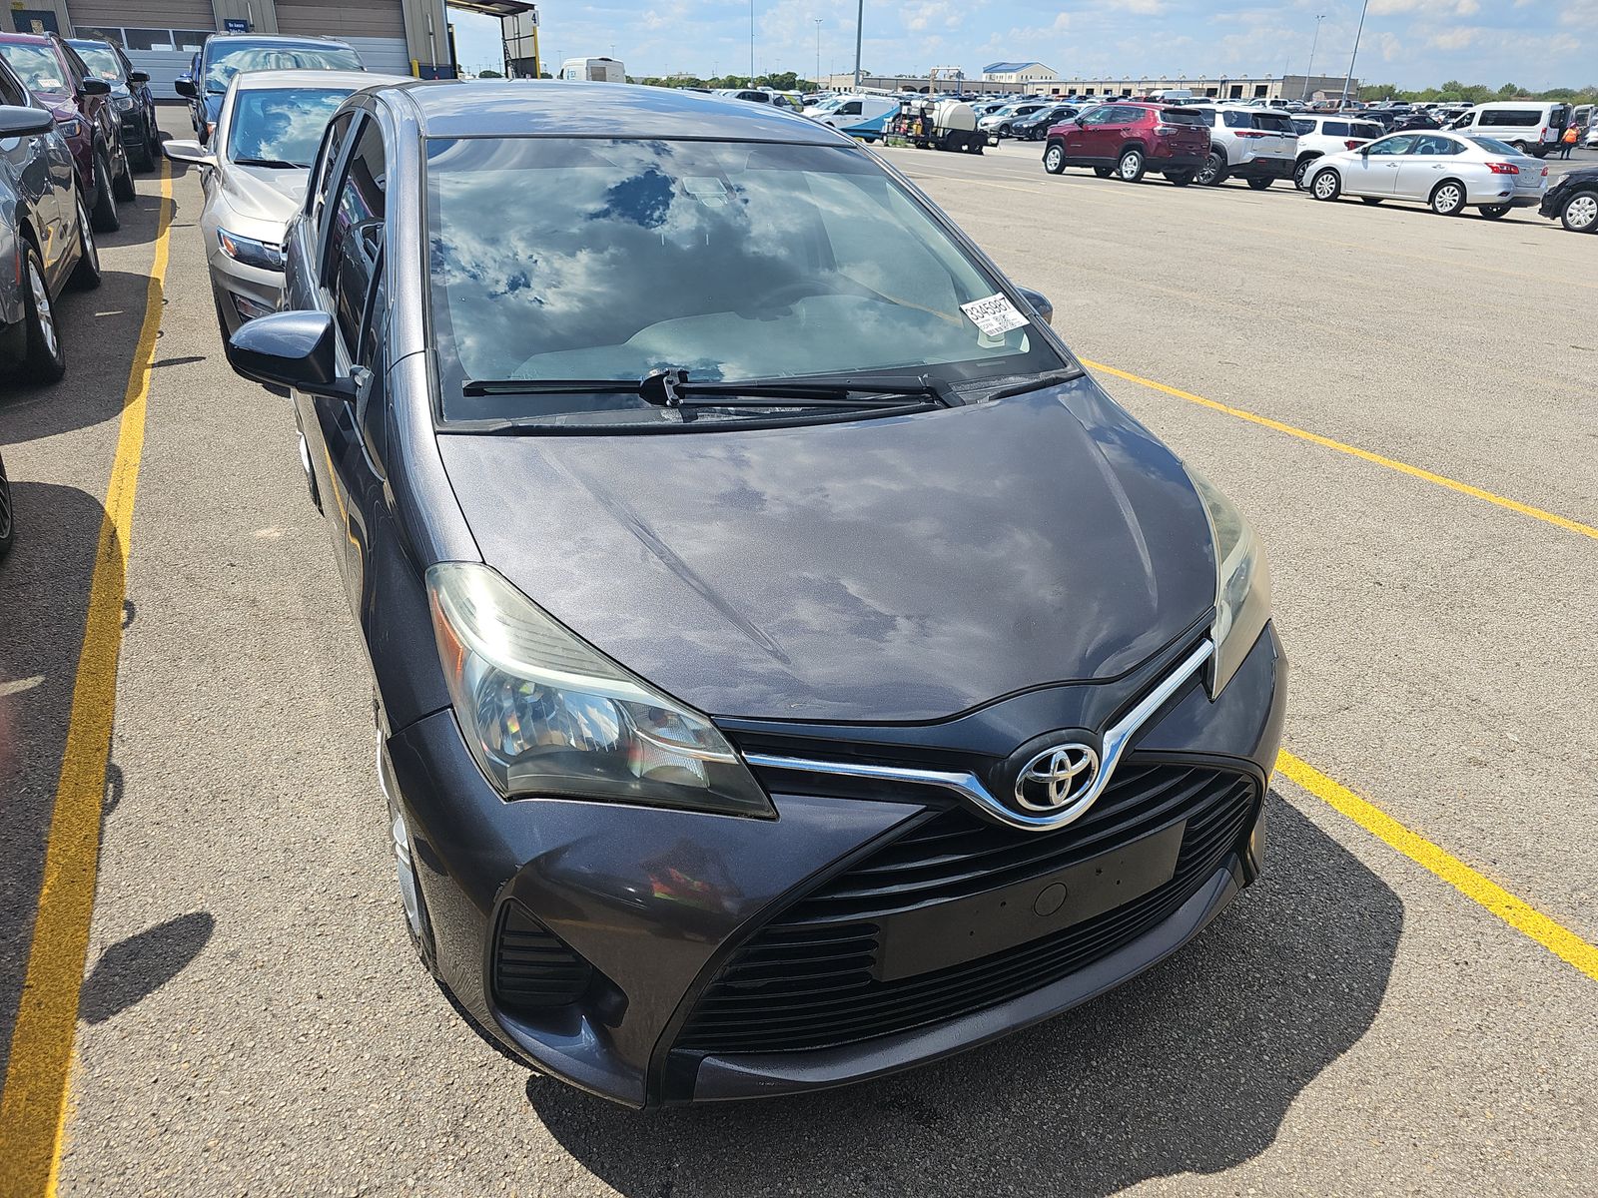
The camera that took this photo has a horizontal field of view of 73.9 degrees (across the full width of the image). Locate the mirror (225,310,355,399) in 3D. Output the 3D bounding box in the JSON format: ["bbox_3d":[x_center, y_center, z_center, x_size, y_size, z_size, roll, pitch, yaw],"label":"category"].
[{"bbox_3d":[-0.996,-0.480,2.083,0.220,0.165,0.165,-10,28,-23],"label":"mirror"}]

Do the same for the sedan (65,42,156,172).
[{"bbox_3d":[-11.190,-7.694,16.465,1.920,1.740,4.750,-10,28,-23],"label":"sedan"}]

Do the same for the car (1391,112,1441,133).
[{"bbox_3d":[35.041,-26.758,60.537,4.600,1.520,1.830,-11,28,-24],"label":"car"}]

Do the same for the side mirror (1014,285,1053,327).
[{"bbox_3d":[0.557,-0.753,2.760,0.220,0.165,0.165,-10,28,-23],"label":"side mirror"}]

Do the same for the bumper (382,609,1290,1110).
[{"bbox_3d":[0.269,0.373,1.702,1.670,0.560,0.470,-10,28,-23],"label":"bumper"}]

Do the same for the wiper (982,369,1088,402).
[{"bbox_3d":[0.487,-0.433,2.164,0.350,0.040,0.050,-21,33,-39],"label":"wiper"}]

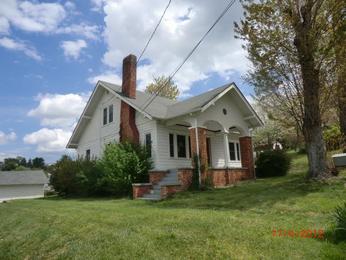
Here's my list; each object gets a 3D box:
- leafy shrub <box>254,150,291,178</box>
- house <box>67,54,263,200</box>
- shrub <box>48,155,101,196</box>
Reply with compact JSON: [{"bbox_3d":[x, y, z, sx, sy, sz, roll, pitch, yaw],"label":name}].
[{"bbox_3d":[7.078,2.442,17.199,2.550,2.000,2.380,8,-15,-41],"label":"leafy shrub"},{"bbox_3d":[-0.933,0.429,19.153,10.710,8.580,15.260,8,-15,-41],"label":"house"},{"bbox_3d":[-7.188,3.461,17.731,2.890,2.890,3.400,8,-15,-41],"label":"shrub"}]

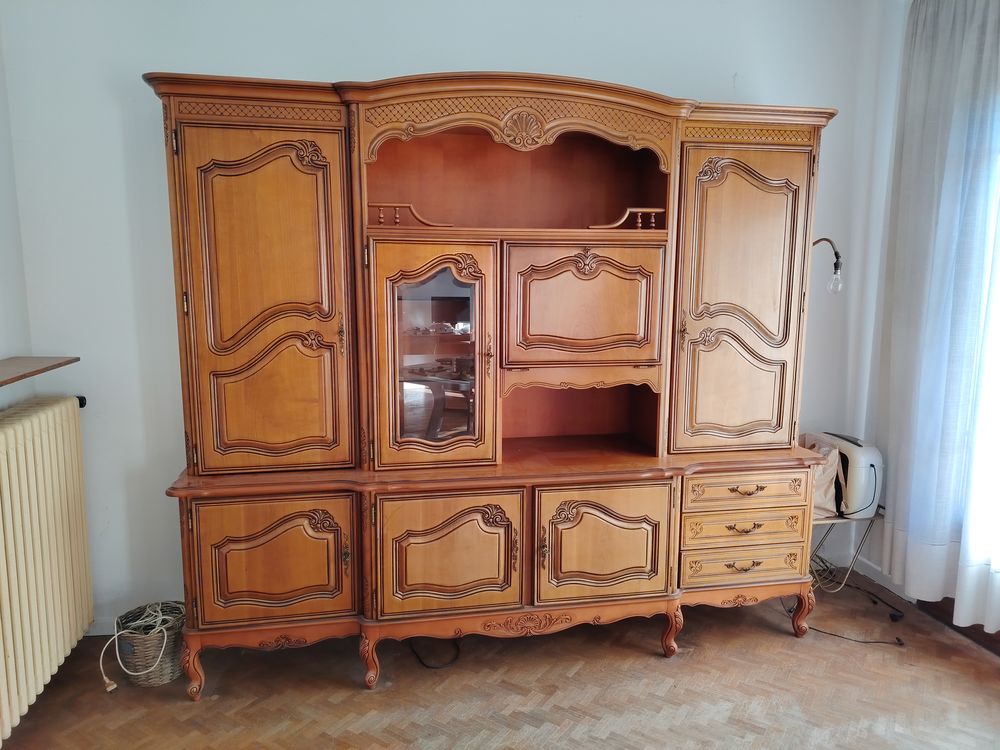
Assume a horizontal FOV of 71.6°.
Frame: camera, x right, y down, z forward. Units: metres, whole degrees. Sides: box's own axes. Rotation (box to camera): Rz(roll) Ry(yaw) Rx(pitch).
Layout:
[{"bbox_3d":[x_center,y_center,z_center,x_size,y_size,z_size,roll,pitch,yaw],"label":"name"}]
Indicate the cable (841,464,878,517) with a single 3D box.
[{"bbox_3d":[1.718,0.551,3.324,0.173,0.241,0.070,-1,8,-11],"label":"cable"}]

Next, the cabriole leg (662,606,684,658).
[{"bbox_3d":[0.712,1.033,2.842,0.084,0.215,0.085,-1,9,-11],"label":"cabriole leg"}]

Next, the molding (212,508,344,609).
[{"bbox_3d":[-0.792,0.659,2.472,0.445,0.360,0.030,-1,8,-11],"label":"molding"}]

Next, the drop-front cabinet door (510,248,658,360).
[{"bbox_3d":[0.315,-0.258,2.562,0.604,0.446,0.033,-1,8,-11],"label":"drop-front cabinet door"}]

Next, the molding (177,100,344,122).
[{"bbox_3d":[-0.822,-0.908,2.394,0.544,0.053,0.020,-1,8,-11],"label":"molding"}]

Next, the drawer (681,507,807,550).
[{"bbox_3d":[0.987,0.612,3.058,0.564,0.157,0.380,-1,9,-11],"label":"drawer"}]

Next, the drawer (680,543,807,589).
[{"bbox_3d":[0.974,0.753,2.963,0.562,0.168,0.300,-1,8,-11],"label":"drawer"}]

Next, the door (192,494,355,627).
[{"bbox_3d":[-0.794,0.658,2.482,0.546,0.456,0.030,-1,8,-11],"label":"door"}]

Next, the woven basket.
[{"bbox_3d":[-1.355,1.040,2.686,0.251,0.220,0.251,-1,9,-11],"label":"woven basket"}]

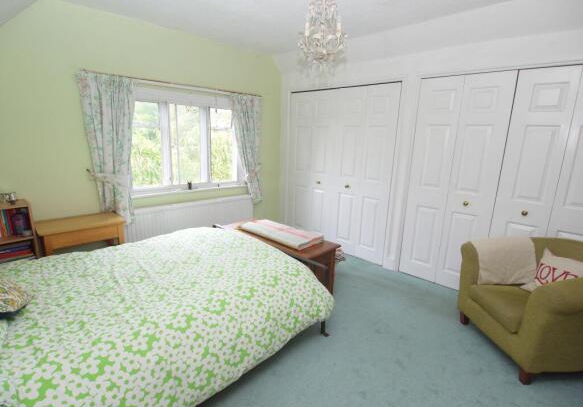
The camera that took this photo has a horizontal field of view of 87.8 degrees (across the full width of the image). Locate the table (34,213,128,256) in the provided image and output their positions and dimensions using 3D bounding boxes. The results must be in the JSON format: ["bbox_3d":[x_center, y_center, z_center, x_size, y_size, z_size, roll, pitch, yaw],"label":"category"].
[{"bbox_3d":[-1.818,0.466,2.685,0.604,0.638,0.425,-10,17,-43],"label":"table"}]

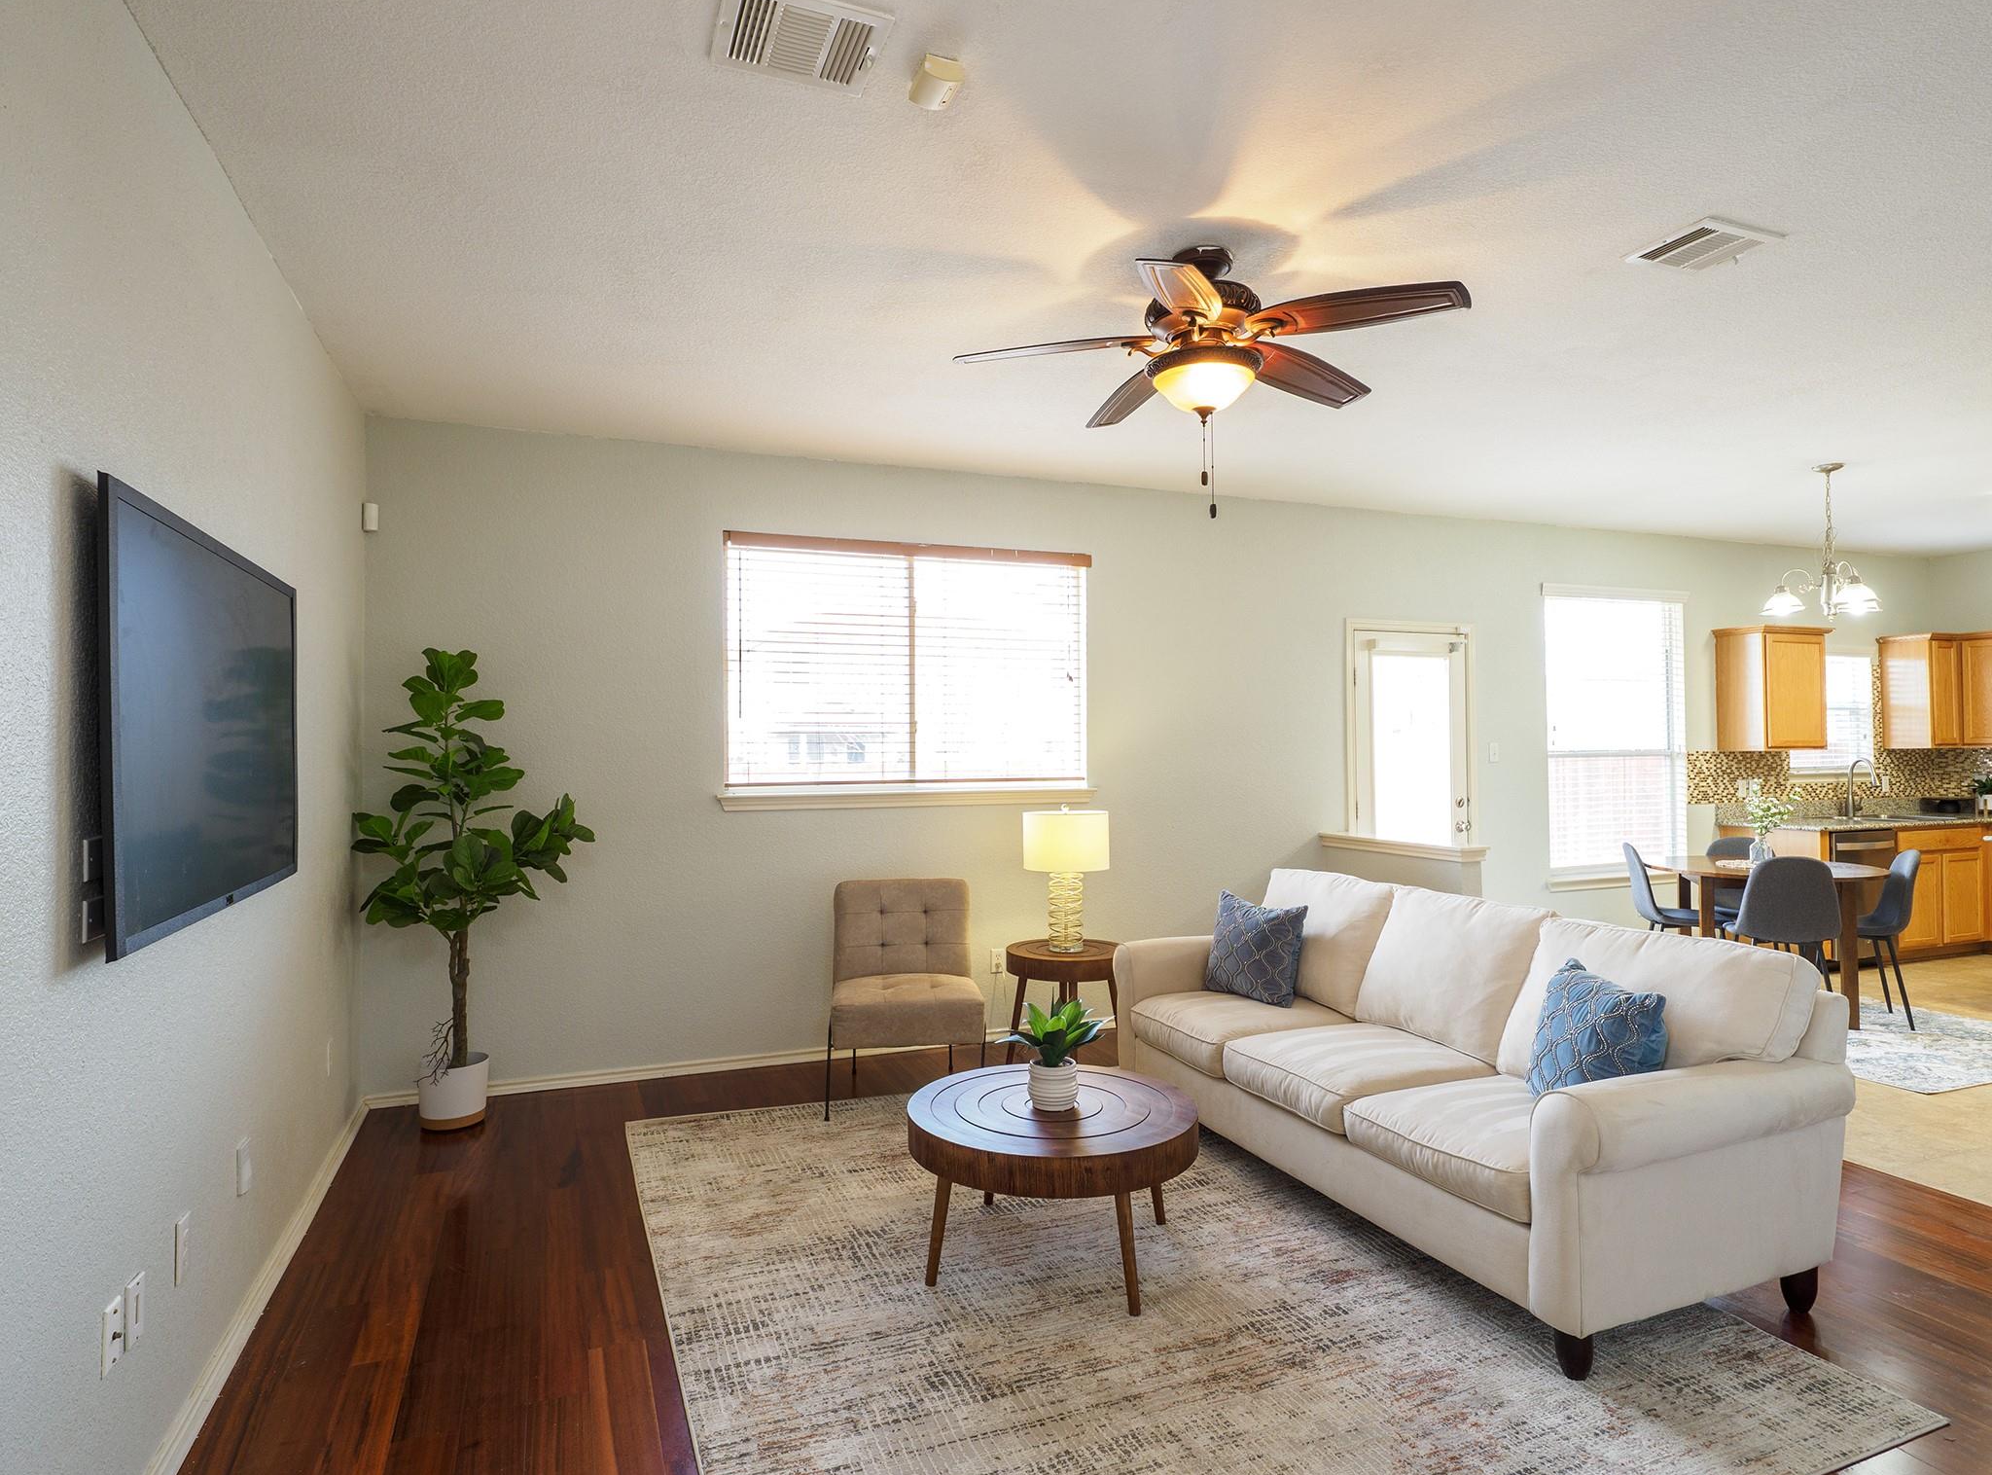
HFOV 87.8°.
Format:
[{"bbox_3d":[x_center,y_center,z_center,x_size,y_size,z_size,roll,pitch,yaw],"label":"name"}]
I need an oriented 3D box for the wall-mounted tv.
[{"bbox_3d":[-1.536,-0.021,2.034,0.050,0.703,1.159,0,-1,-23],"label":"wall-mounted tv"}]

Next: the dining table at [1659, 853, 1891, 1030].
[{"bbox_3d":[4.040,1.053,5.441,1.040,0.755,1.040,-1,-1,19],"label":"dining table"}]

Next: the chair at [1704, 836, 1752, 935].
[{"bbox_3d":[4.271,1.023,5.877,0.440,0.860,0.510,-1,-1,24],"label":"chair"}]

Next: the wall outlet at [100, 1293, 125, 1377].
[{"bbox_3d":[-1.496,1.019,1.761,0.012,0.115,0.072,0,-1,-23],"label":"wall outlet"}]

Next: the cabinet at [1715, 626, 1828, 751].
[{"bbox_3d":[5.004,-0.309,6.686,0.597,0.766,0.330,0,-1,-20],"label":"cabinet"}]

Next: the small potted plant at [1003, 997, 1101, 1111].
[{"bbox_3d":[0.157,0.875,2.860,0.268,0.292,0.255,0,-1,0],"label":"small potted plant"}]

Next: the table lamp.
[{"bbox_3d":[0.305,0.614,4.516,0.383,0.624,0.383,0,-1,0],"label":"table lamp"}]

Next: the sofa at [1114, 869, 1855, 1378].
[{"bbox_3d":[1.305,0.975,3.295,0.914,0.894,2.095,0,-1,-23],"label":"sofa"}]

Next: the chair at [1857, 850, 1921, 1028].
[{"bbox_3d":[4.319,0.997,5.309,0.530,0.860,0.460,-1,-1,23],"label":"chair"}]

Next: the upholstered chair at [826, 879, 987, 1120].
[{"bbox_3d":[-0.376,1.026,4.267,0.600,0.850,0.700,0,-1,-7],"label":"upholstered chair"}]

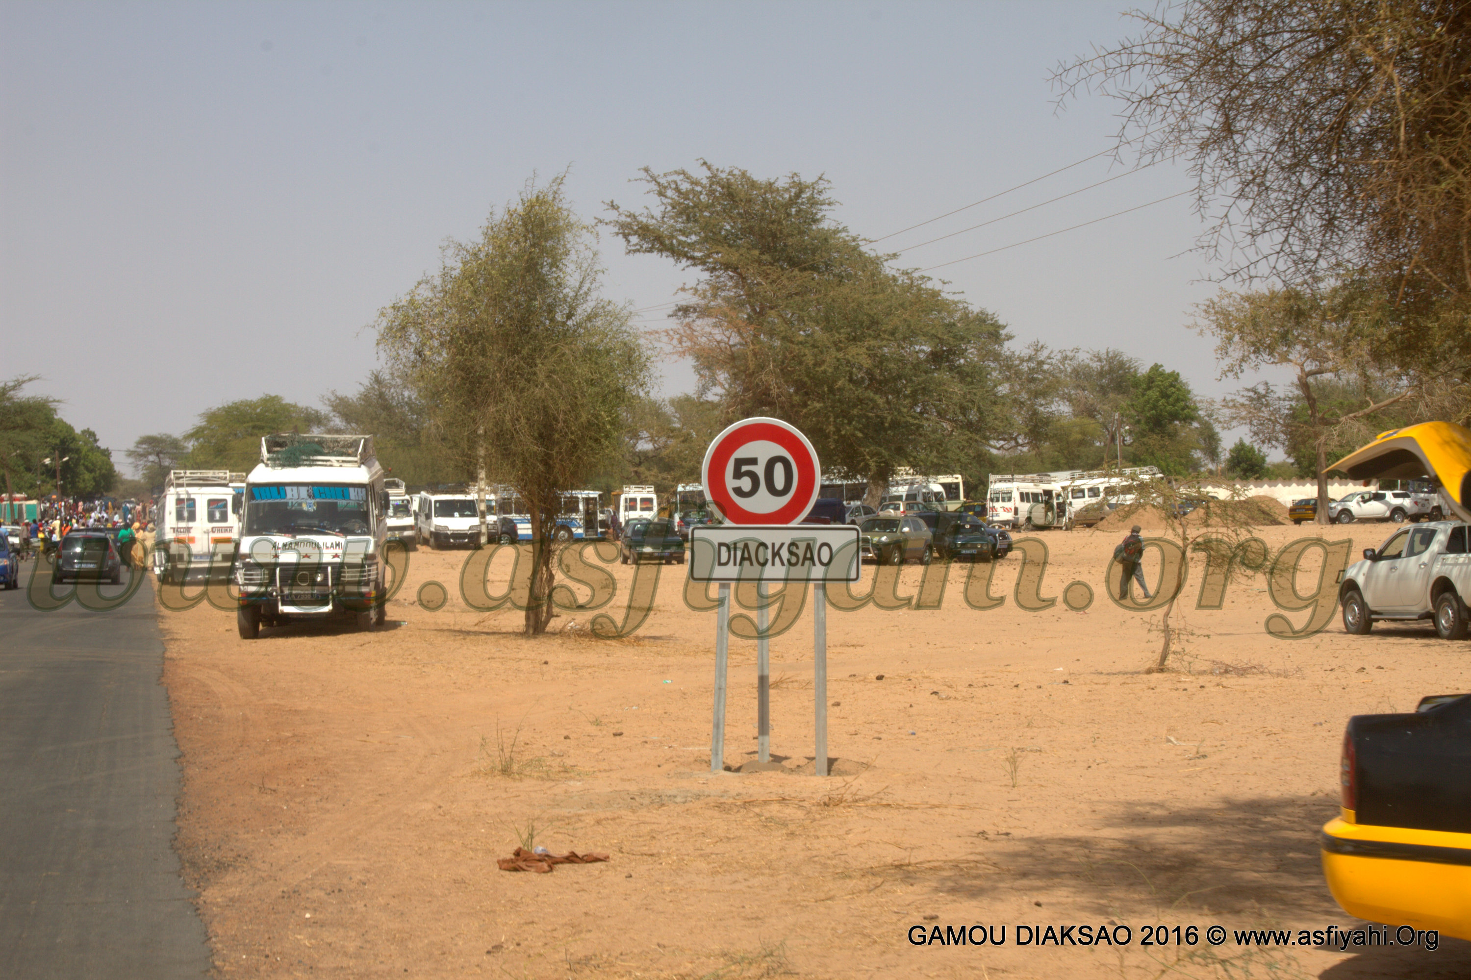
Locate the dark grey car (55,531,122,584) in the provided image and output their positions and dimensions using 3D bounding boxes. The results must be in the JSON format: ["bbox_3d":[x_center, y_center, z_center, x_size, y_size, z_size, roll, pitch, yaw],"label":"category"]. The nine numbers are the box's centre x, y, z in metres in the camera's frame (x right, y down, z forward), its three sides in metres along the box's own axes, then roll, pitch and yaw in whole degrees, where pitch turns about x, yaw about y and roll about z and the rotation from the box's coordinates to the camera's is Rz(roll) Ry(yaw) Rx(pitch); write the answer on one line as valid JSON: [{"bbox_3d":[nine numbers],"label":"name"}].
[{"bbox_3d":[-18.010,1.886,83.000,1.780,1.480,4.450,0,0,-11],"label":"dark grey car"}]

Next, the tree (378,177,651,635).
[{"bbox_3d":[-3.487,-1.313,47.000,4.300,7.200,4.100,0,0,0],"label":"tree"}]

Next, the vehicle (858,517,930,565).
[{"bbox_3d":[5.130,1.741,102.000,1.820,1.700,4.330,0,0,27],"label":"vehicle"}]

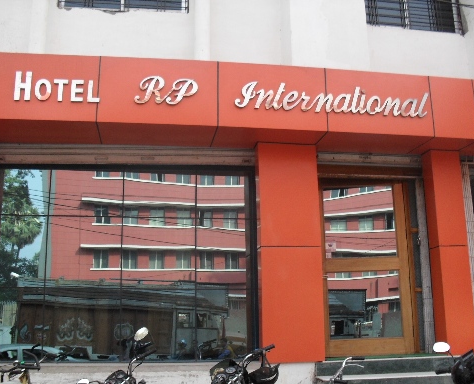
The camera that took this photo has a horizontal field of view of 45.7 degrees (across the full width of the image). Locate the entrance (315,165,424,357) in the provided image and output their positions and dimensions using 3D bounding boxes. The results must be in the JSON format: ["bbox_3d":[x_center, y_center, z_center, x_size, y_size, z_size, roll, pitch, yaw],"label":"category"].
[{"bbox_3d":[1.609,0.764,6.623,1.306,2.250,0.250,1,-12,-10],"label":"entrance"}]

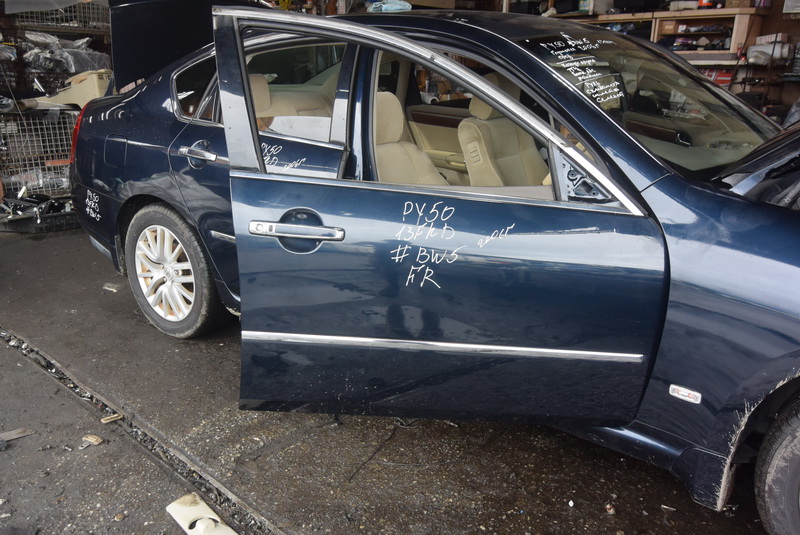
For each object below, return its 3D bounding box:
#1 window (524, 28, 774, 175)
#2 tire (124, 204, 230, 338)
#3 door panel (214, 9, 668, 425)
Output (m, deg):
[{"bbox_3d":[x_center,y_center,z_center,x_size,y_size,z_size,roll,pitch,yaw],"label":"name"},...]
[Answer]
[{"bbox_3d":[0.992,-0.645,2.361,0.783,0.130,1.420,44,36,20],"label":"window"},{"bbox_3d":[-1.068,-0.003,3.196,0.670,0.670,0.240,14,22,35],"label":"tire"},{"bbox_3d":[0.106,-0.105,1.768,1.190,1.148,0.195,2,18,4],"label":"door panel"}]

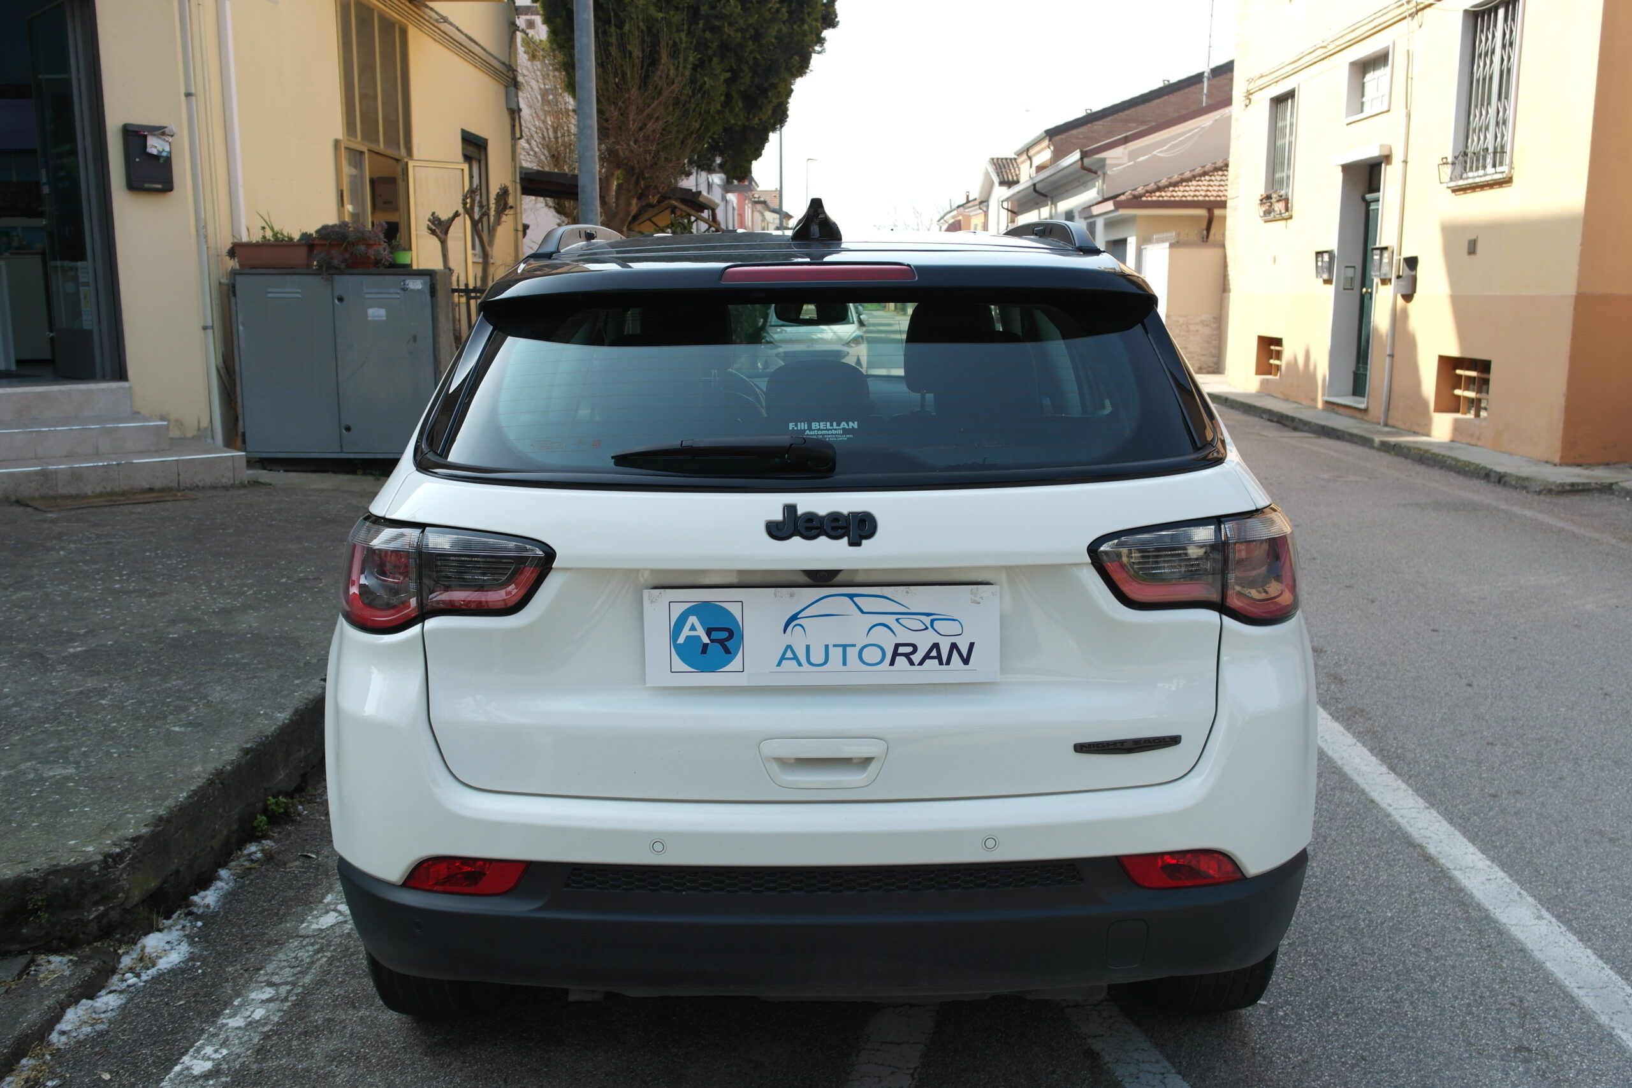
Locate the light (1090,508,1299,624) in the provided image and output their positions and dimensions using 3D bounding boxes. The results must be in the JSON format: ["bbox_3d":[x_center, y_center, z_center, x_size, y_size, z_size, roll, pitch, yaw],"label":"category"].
[{"bbox_3d":[0.578,0.030,2.288,0.360,0.170,0.225,-1,11,-8],"label":"light"}]

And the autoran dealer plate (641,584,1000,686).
[{"bbox_3d":[0.006,0.135,2.192,0.522,0.147,0.015,-1,11,0],"label":"autoran dealer plate"}]

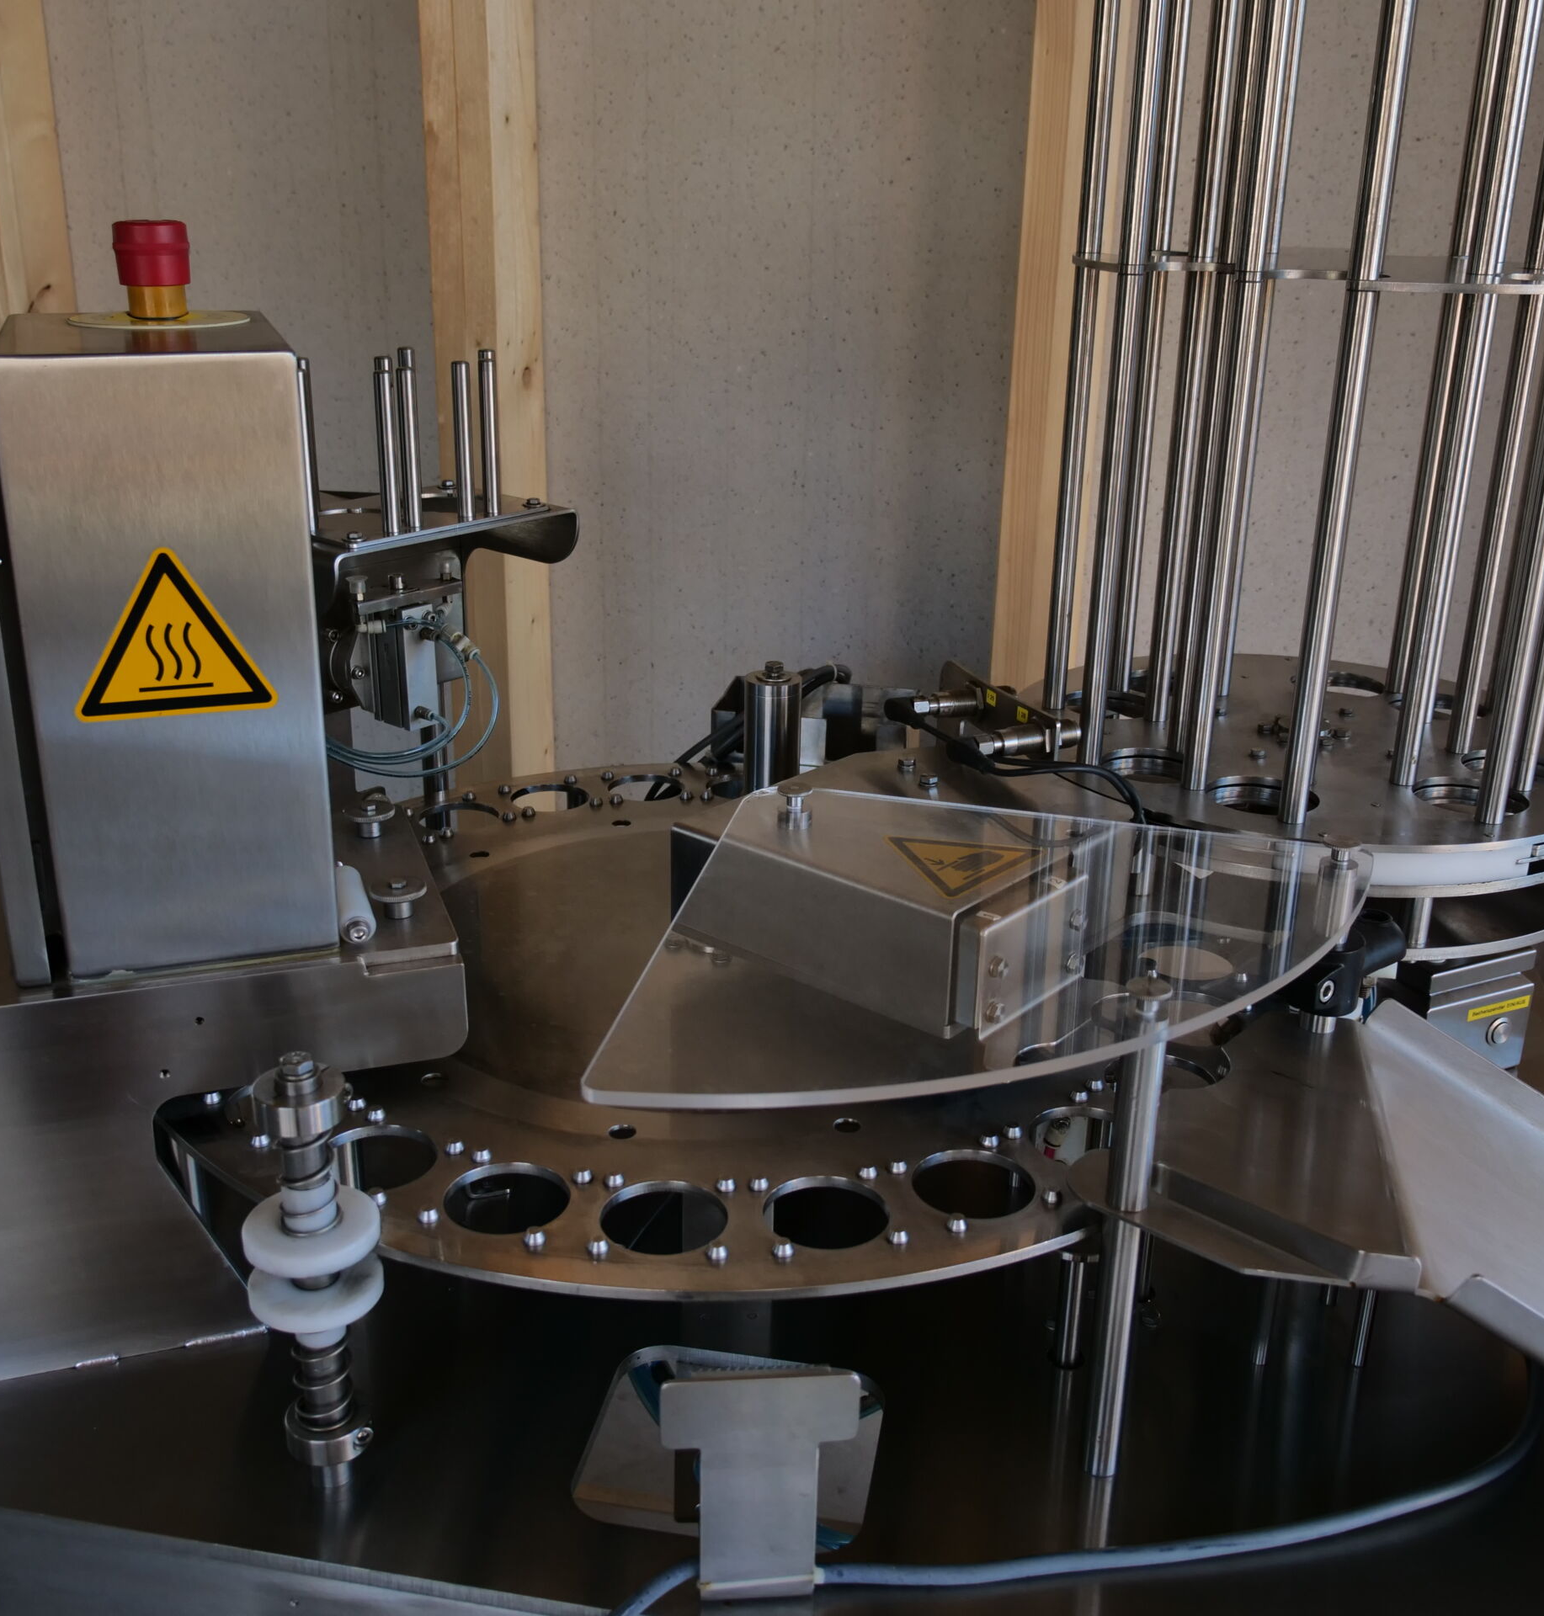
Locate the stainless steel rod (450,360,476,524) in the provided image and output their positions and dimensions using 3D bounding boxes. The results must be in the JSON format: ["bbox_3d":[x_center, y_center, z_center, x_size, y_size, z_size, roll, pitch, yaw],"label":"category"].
[{"bbox_3d":[-0.194,-0.230,1.099,0.010,0.100,0.010,-6,22,-19],"label":"stainless steel rod"}]

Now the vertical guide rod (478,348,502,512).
[{"bbox_3d":[-0.181,-0.240,1.121,0.010,0.105,0.010,-6,22,-19],"label":"vertical guide rod"}]

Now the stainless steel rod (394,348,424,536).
[{"bbox_3d":[-0.221,-0.225,1.070,0.010,0.111,0.010,-6,22,-19],"label":"stainless steel rod"}]

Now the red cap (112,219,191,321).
[{"bbox_3d":[-0.316,-0.274,0.890,0.038,0.047,0.038,-6,22,-19],"label":"red cap"}]

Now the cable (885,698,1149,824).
[{"bbox_3d":[0.149,-0.032,1.082,0.211,0.032,0.048,16,25,34],"label":"cable"}]

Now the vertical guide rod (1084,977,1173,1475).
[{"bbox_3d":[0.162,0.200,0.803,0.020,0.265,0.020,-6,22,-19],"label":"vertical guide rod"}]

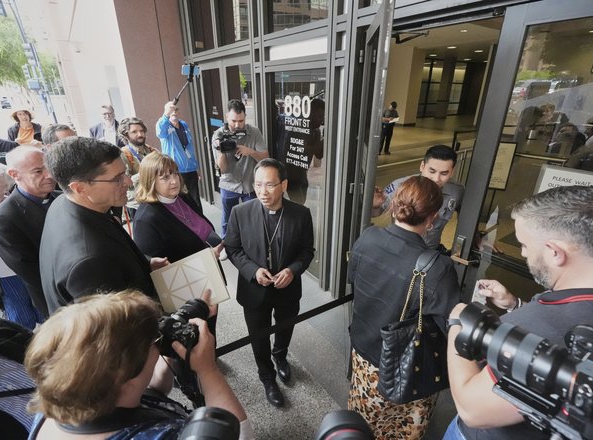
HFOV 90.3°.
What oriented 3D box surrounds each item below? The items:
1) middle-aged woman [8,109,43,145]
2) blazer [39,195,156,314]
[{"bbox_3d":[-4.402,-0.939,4.967,0.500,1.670,0.350,-19,29,-39],"label":"middle-aged woman"},{"bbox_3d":[-0.722,0.314,1.190,0.420,0.750,0.520,-18,28,-36],"label":"blazer"}]

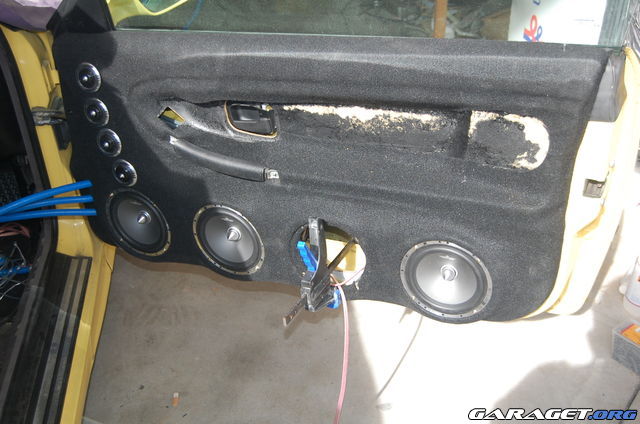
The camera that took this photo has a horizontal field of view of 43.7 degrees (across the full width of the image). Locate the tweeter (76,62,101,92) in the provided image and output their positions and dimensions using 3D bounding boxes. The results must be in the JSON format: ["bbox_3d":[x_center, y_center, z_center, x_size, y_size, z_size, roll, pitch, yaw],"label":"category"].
[{"bbox_3d":[-0.442,-0.262,1.543,0.059,0.059,0.025,13,38,24],"label":"tweeter"}]

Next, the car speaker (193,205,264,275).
[{"bbox_3d":[-0.173,0.046,1.622,0.170,0.170,0.060,13,38,24],"label":"car speaker"}]

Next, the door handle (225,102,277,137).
[{"bbox_3d":[-0.121,-0.168,1.423,0.105,0.065,0.030,12,38,25],"label":"door handle"}]

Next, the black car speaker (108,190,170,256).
[{"bbox_3d":[-0.379,0.013,1.726,0.170,0.170,0.060,13,38,24],"label":"black car speaker"}]

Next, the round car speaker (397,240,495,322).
[{"bbox_3d":[0.231,0.108,1.416,0.170,0.170,0.060,13,38,24],"label":"round car speaker"}]

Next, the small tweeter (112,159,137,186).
[{"bbox_3d":[-0.398,-0.083,1.648,0.059,0.059,0.025,13,38,24],"label":"small tweeter"}]

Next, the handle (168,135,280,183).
[{"bbox_3d":[-0.177,-0.098,1.469,0.230,0.050,0.045,19,40,19],"label":"handle"}]

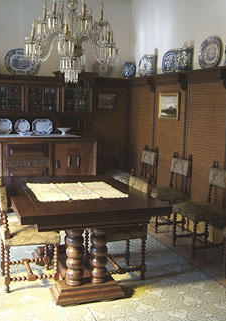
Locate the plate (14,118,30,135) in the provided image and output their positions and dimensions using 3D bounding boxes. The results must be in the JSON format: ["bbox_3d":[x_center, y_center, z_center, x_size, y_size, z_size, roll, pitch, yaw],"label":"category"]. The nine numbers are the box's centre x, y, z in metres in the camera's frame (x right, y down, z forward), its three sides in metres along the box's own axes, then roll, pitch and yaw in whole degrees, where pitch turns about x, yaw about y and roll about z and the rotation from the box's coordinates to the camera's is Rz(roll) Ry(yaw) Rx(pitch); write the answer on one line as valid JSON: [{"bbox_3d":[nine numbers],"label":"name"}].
[{"bbox_3d":[-1.377,-0.512,6.104,0.240,0.240,0.035,-1,-3,-21],"label":"plate"}]

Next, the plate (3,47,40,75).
[{"bbox_3d":[-1.306,-1.434,5.828,0.510,0.385,0.050,-1,0,-21],"label":"plate"}]

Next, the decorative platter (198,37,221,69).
[{"bbox_3d":[1.123,-1.242,4.627,0.045,0.365,0.450,11,4,-22],"label":"decorative platter"}]

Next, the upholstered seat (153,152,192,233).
[{"bbox_3d":[0.652,0.388,5.021,0.475,0.925,0.405,-1,8,-21],"label":"upholstered seat"}]

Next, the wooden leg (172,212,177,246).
[{"bbox_3d":[0.680,0.754,4.461,0.048,0.410,0.048,-2,8,-21],"label":"wooden leg"}]

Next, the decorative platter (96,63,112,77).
[{"bbox_3d":[-0.155,-1.504,6.606,0.260,0.250,0.035,-1,-3,-21],"label":"decorative platter"}]

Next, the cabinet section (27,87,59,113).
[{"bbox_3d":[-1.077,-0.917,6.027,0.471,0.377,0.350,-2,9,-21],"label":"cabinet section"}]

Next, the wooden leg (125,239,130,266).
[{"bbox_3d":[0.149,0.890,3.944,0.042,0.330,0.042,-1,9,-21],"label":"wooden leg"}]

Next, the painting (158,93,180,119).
[{"bbox_3d":[0.739,-0.732,5.344,0.045,0.350,0.515,-1,8,-21],"label":"painting"}]

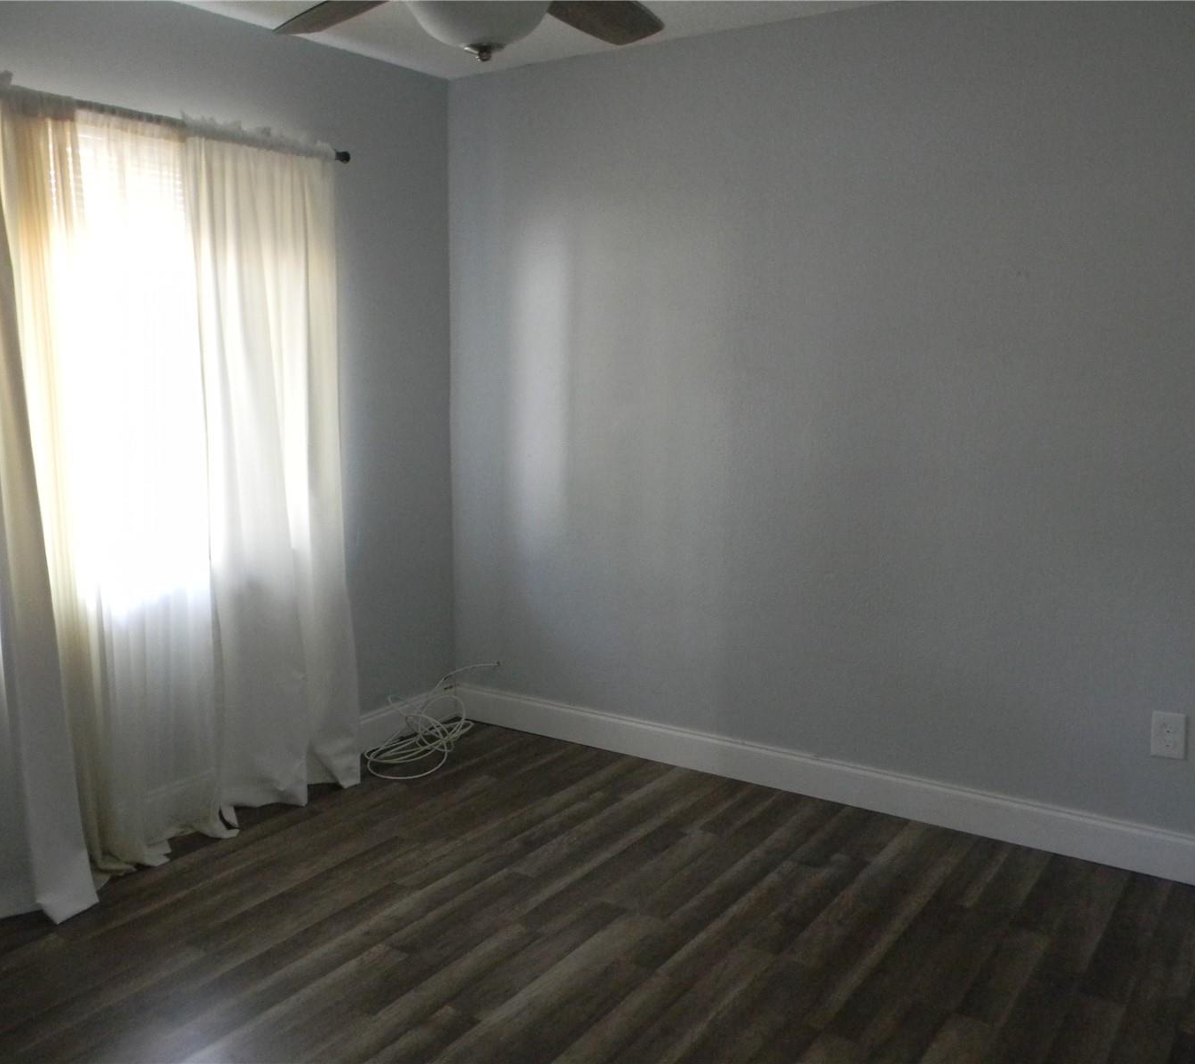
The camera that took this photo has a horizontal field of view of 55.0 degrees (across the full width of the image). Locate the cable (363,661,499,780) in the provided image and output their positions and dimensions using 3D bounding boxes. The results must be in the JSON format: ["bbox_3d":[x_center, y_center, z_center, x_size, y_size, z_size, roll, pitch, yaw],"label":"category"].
[{"bbox_3d":[-0.600,0.670,4.212,0.310,0.245,0.610,6,11,33],"label":"cable"}]

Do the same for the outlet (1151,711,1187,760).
[{"bbox_3d":[1.551,0.555,3.115,0.080,0.124,0.010,6,11,33],"label":"outlet"}]

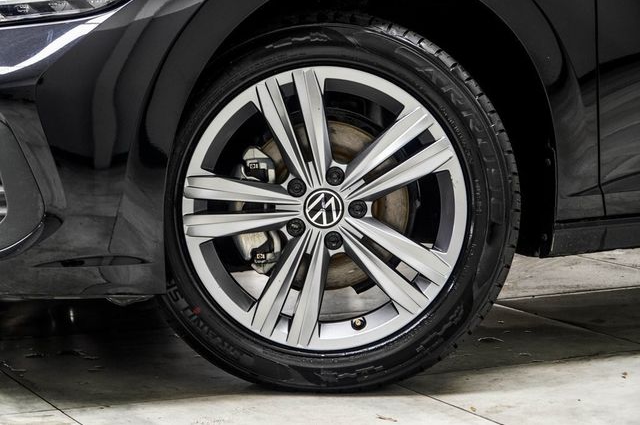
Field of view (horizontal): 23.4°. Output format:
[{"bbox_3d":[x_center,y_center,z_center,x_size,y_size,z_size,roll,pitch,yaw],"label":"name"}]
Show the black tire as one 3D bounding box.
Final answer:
[{"bbox_3d":[0.008,-0.014,2.650,0.656,0.650,0.213,0,5,1],"label":"black tire"}]

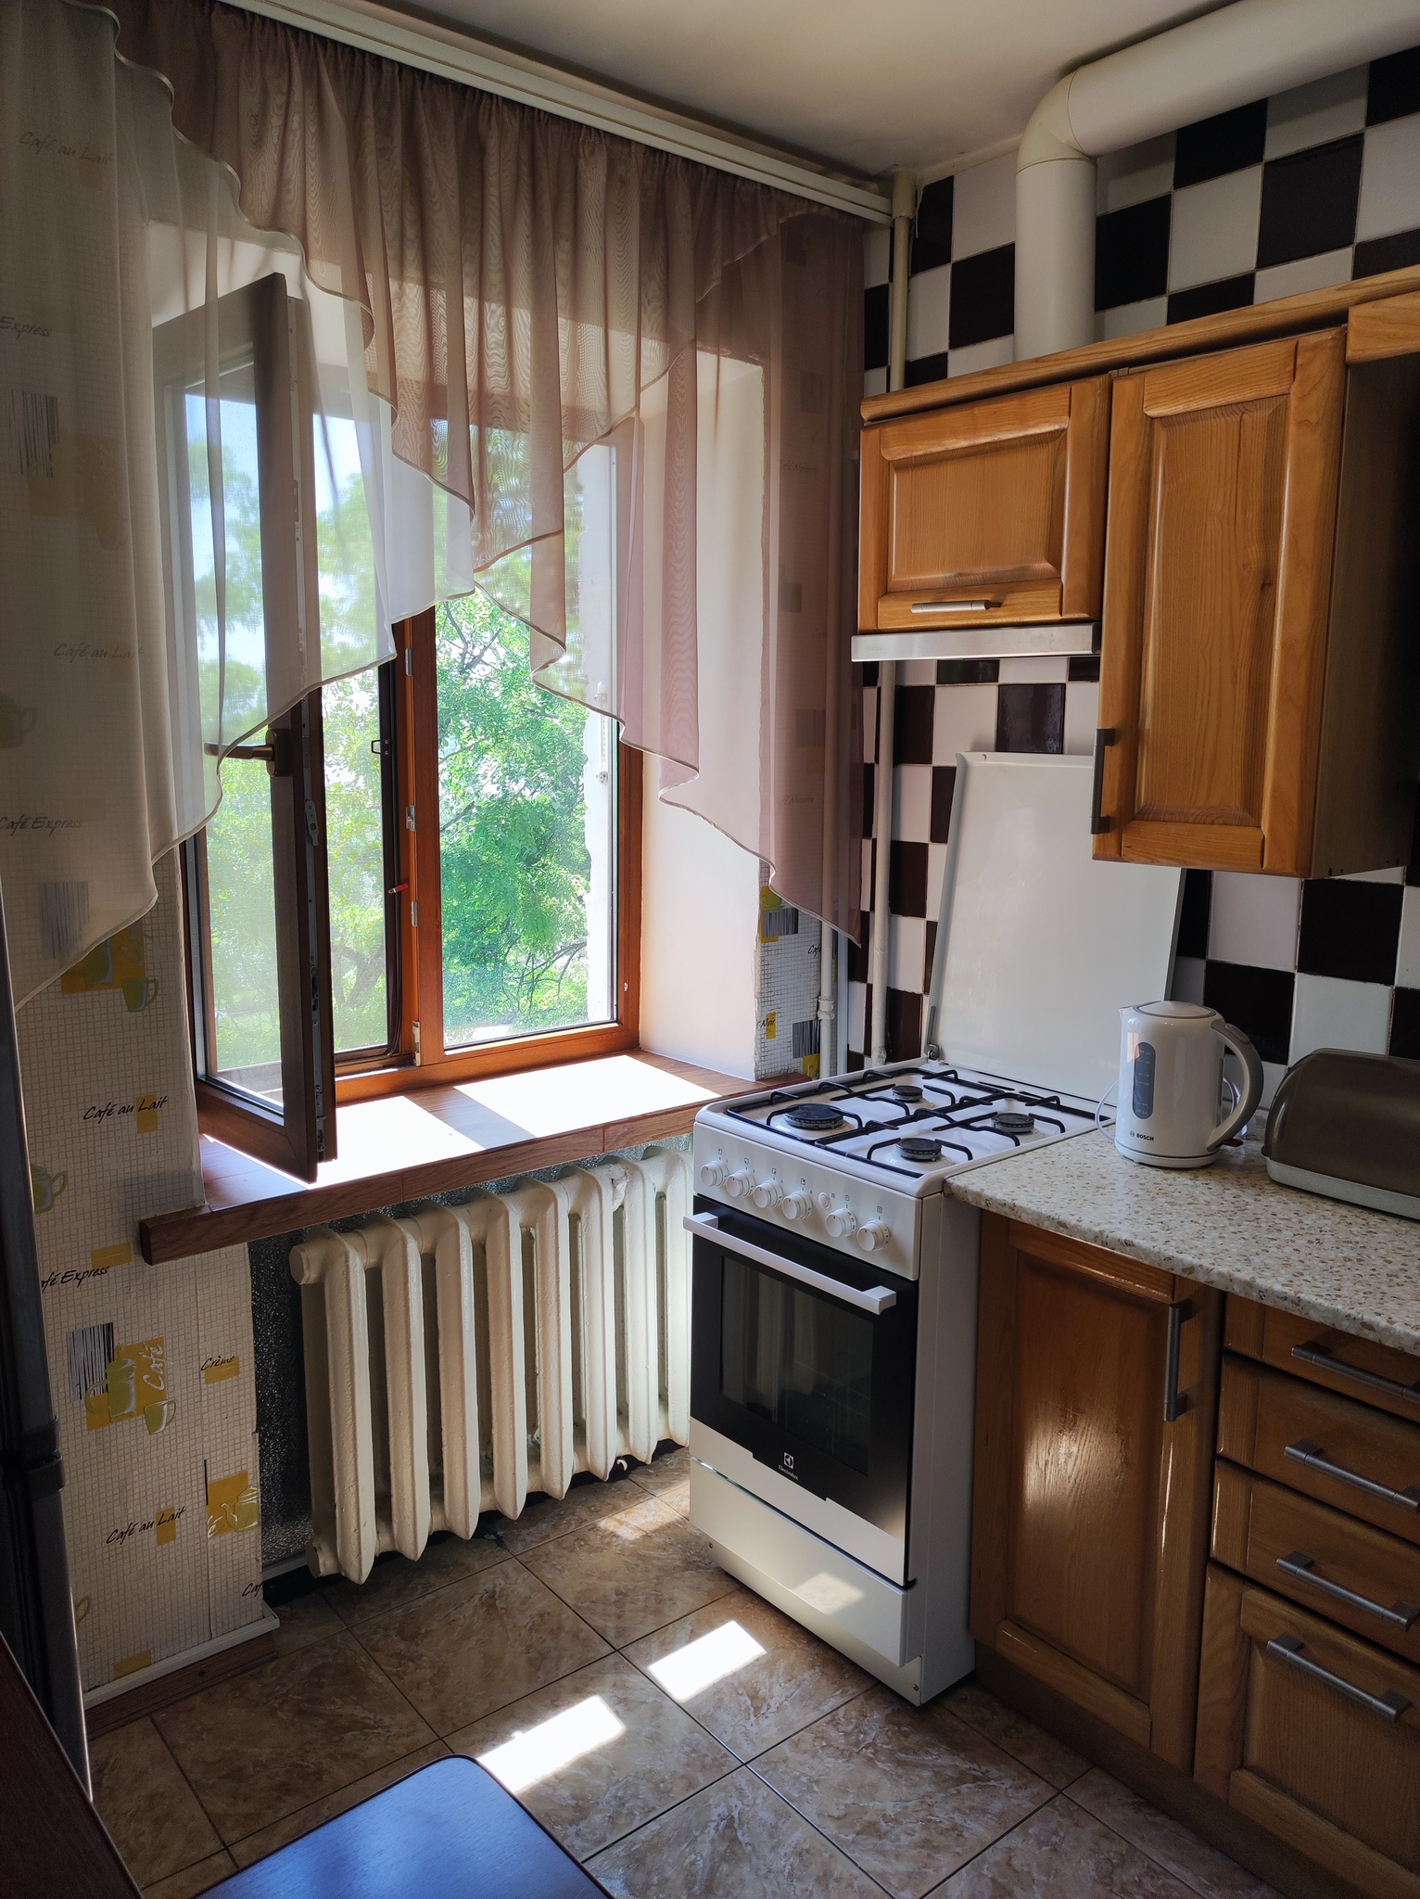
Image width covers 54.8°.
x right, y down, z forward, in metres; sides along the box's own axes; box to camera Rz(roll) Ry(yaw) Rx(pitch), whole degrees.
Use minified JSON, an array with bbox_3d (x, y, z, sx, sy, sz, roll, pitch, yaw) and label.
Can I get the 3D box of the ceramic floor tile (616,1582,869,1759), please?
[{"bbox_3d":[0.073,1.142,2.188,0.313,0.010,0.313,-7,12,-39],"label":"ceramic floor tile"}]

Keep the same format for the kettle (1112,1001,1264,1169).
[{"bbox_3d":[0.685,0.189,1.992,0.222,0.228,0.155,10,13,44],"label":"kettle"}]

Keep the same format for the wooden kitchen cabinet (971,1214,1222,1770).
[{"bbox_3d":[0.708,0.690,2.045,0.510,0.705,0.395,-7,12,-39],"label":"wooden kitchen cabinet"}]

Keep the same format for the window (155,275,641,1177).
[{"bbox_3d":[-0.413,-0.349,2.370,1.110,1.320,0.520,-7,12,-41],"label":"window"}]

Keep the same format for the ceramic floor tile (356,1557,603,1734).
[{"bbox_3d":[-0.371,1.129,2.232,0.313,0.010,0.313,-7,12,-39],"label":"ceramic floor tile"}]

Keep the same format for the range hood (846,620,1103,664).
[{"bbox_3d":[0.522,-0.504,2.294,0.310,0.046,0.495,-7,12,-39],"label":"range hood"}]

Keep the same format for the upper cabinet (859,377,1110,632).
[{"bbox_3d":[0.531,-0.697,2.260,0.310,0.345,0.495,-7,12,-39],"label":"upper cabinet"}]

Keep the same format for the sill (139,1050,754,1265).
[{"bbox_3d":[-0.428,0.325,2.486,1.290,0.052,0.420,-7,12,-41],"label":"sill"}]

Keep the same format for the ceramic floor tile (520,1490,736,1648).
[{"bbox_3d":[-0.127,1.101,2.429,0.313,0.010,0.313,-7,12,-39],"label":"ceramic floor tile"}]

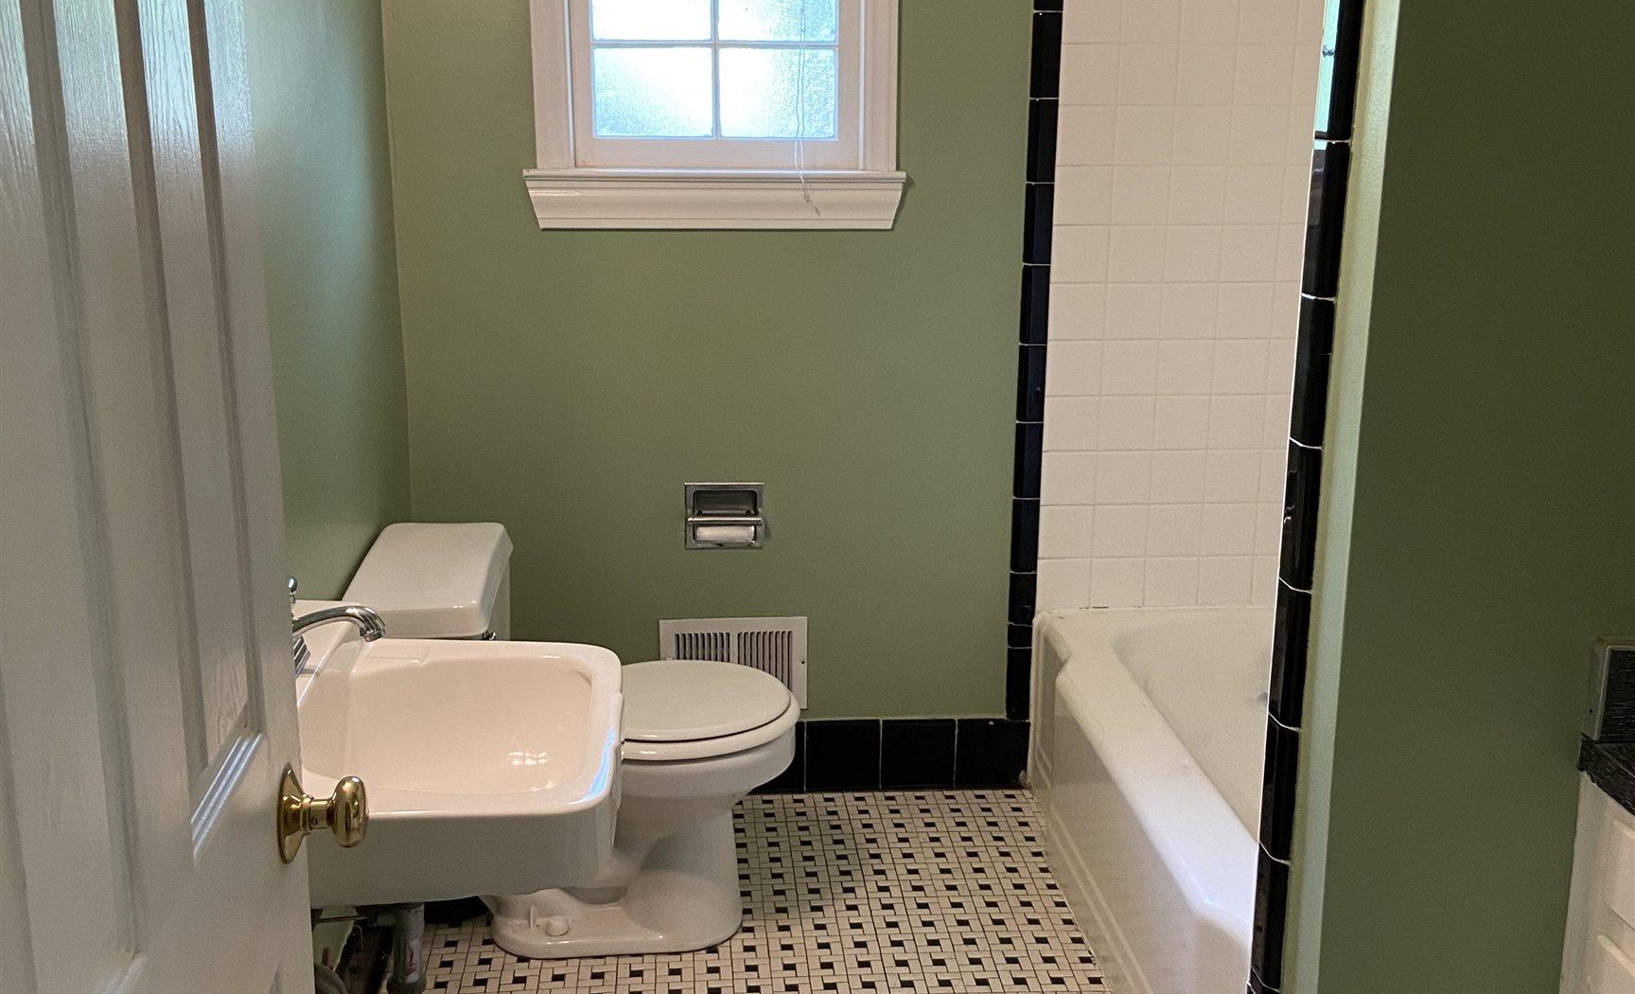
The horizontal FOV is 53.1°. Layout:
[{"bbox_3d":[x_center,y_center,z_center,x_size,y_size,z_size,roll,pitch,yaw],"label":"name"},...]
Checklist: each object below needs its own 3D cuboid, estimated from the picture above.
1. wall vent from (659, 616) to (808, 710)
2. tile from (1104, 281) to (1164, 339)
[{"bbox_3d":[-0.167,0.341,3.298,0.297,0.196,0.014,-1,15,-5],"label":"wall vent"},{"bbox_3d":[0.602,-0.354,3.118,0.108,0.108,0.009,-1,15,-5],"label":"tile"}]

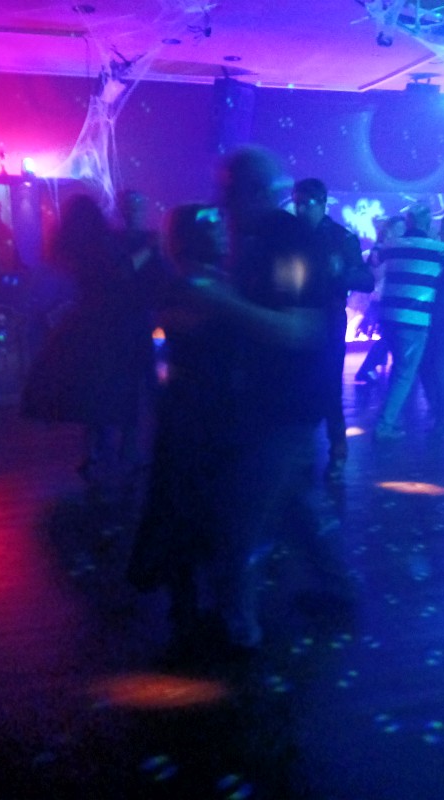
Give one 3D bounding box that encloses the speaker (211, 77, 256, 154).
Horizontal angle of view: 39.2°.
[{"bbox_3d":[0.115,-2.832,6.221,0.350,0.680,0.320,-13,30,-40],"label":"speaker"}]

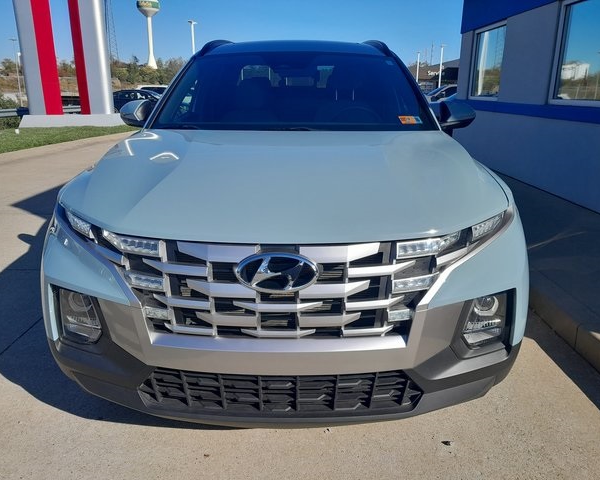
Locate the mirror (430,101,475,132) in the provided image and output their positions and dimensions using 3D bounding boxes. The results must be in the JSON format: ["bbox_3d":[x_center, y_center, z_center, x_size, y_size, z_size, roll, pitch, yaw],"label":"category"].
[{"bbox_3d":[0.871,-0.724,2.895,0.270,0.200,0.190,0,16,0],"label":"mirror"}]

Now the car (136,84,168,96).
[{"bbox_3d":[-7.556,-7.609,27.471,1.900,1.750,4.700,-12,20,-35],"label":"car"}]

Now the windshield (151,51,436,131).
[{"bbox_3d":[-0.044,-0.871,2.893,1.480,0.220,0.970,0,44,0],"label":"windshield"}]

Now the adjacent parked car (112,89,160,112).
[{"bbox_3d":[-6.540,-5.932,22.352,4.600,1.480,1.830,9,18,29],"label":"adjacent parked car"}]

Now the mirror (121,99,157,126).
[{"bbox_3d":[-0.954,-0.747,2.927,0.260,0.190,0.190,0,16,0],"label":"mirror"}]

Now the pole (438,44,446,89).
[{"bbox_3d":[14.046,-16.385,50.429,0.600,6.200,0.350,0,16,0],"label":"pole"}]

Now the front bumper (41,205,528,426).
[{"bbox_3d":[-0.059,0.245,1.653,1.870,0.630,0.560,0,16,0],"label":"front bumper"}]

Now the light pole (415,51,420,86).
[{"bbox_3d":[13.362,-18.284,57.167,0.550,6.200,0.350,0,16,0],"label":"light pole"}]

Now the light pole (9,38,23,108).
[{"bbox_3d":[-31.061,-17.749,55.265,1.000,8.400,0.400,0,16,0],"label":"light pole"}]

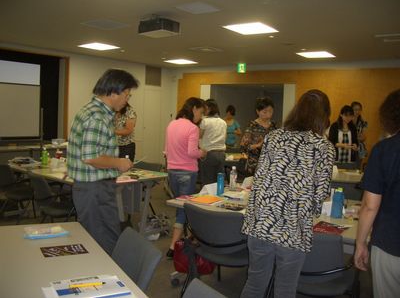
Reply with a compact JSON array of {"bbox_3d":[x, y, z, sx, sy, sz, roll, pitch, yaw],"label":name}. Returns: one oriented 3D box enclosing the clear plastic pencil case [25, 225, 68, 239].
[{"bbox_3d":[-0.793,0.432,2.098,0.205,0.028,0.120,0,5,-31],"label":"clear plastic pencil case"}]

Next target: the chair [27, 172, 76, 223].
[{"bbox_3d":[-1.286,0.630,3.823,0.550,0.790,0.520,-2,7,-42],"label":"chair"}]

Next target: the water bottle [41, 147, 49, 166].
[{"bbox_3d":[-1.849,0.089,4.823,0.067,0.208,0.067,6,5,39],"label":"water bottle"}]

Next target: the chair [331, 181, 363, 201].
[{"bbox_3d":[1.317,0.724,3.788,0.500,0.800,0.540,6,5,39],"label":"chair"}]

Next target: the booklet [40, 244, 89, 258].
[{"bbox_3d":[-0.668,0.501,1.992,0.207,0.006,0.147,0,5,-27],"label":"booklet"}]

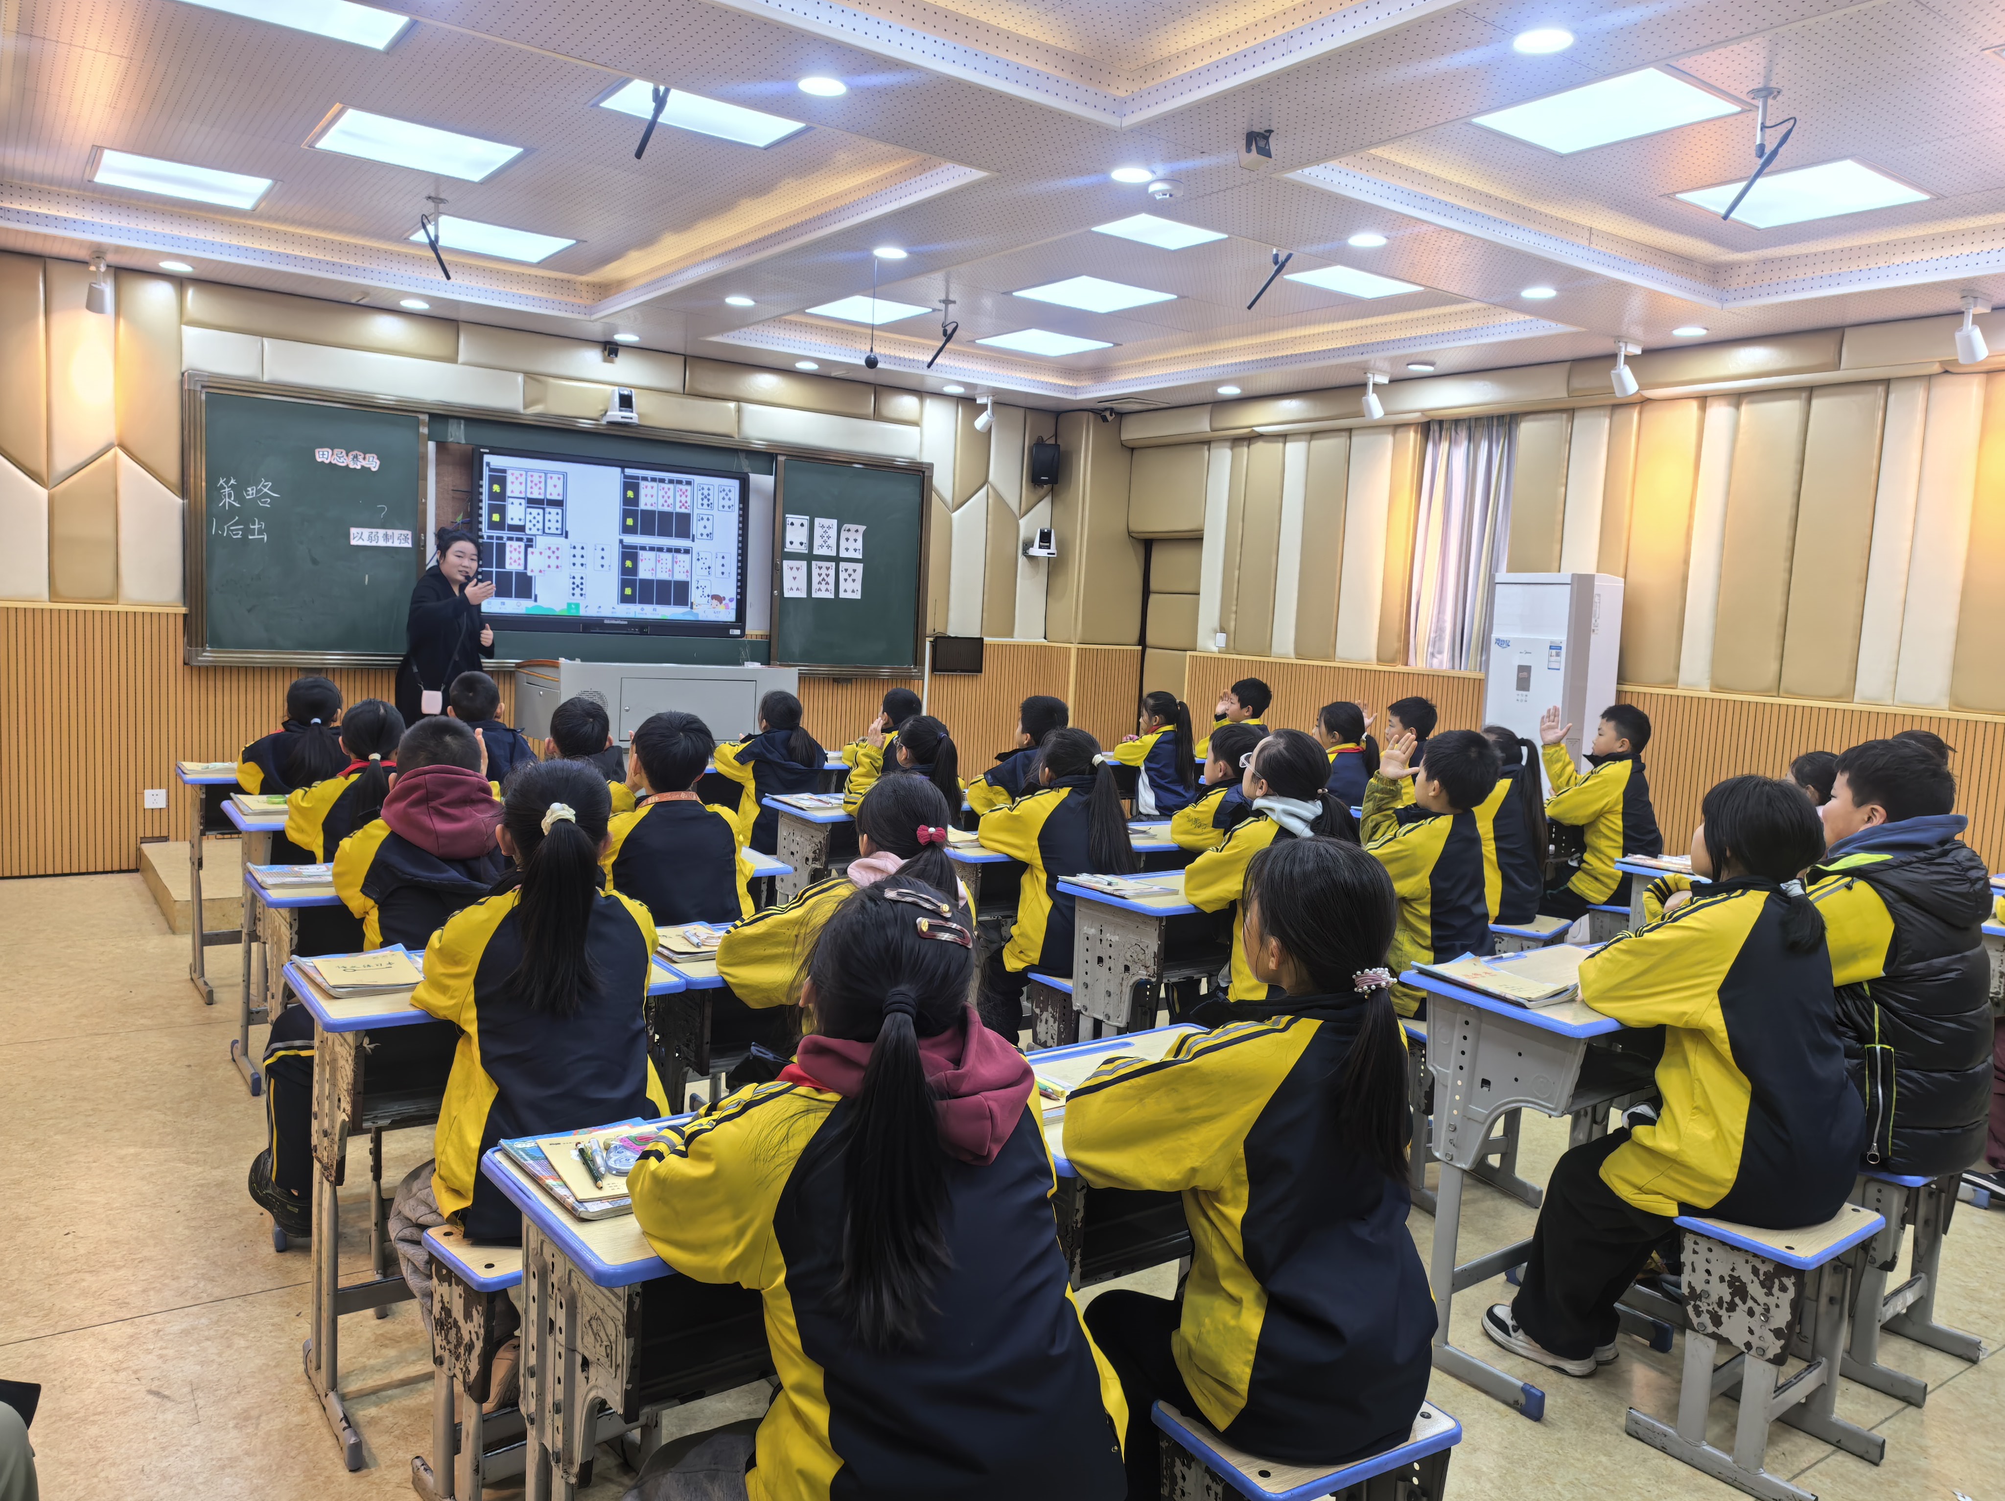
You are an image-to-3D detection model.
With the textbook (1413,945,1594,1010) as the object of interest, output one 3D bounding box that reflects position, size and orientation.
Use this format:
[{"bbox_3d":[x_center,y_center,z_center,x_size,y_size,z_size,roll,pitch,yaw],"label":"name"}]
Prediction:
[{"bbox_3d":[0.957,0.443,2.690,0.220,0.025,0.260,-1,7,-35],"label":"textbook"}]

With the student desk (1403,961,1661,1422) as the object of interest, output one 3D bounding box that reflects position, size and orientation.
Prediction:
[{"bbox_3d":[1.110,0.830,2.803,0.600,0.759,0.415,-1,7,-35],"label":"student desk"}]

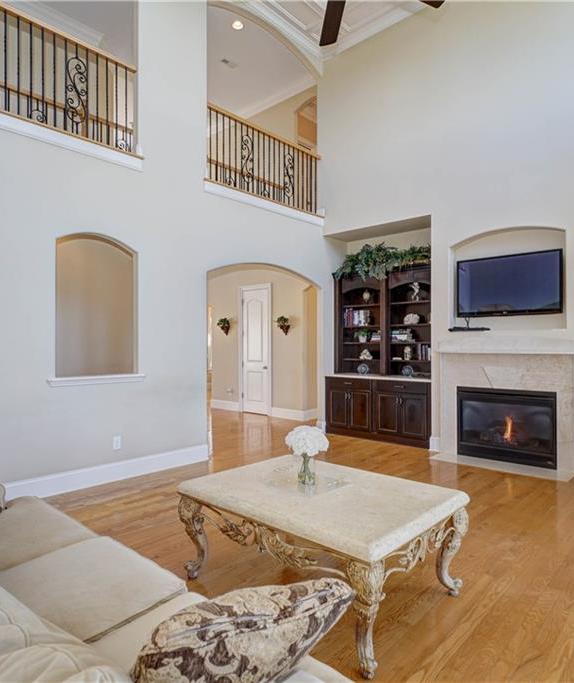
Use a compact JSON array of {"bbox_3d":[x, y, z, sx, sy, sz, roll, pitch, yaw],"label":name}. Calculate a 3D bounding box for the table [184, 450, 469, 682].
[{"bbox_3d":[0.188,1.102,2.574,1.300,0.545,0.985,0,0,43],"label":"table"}]

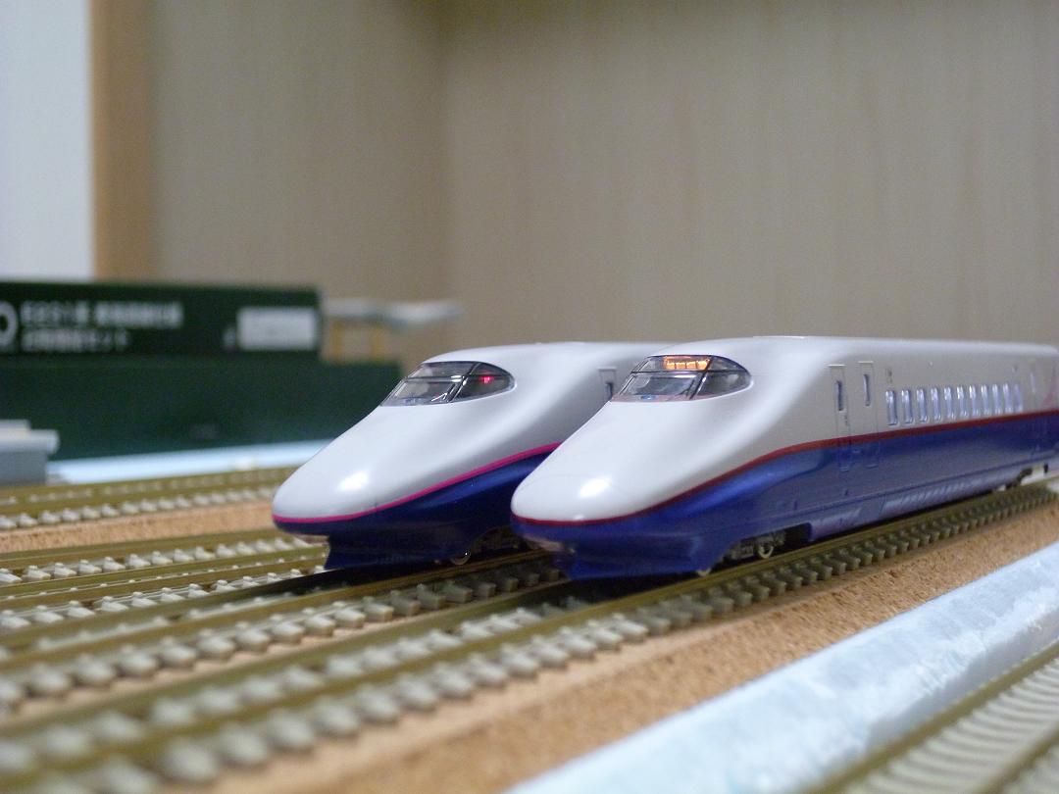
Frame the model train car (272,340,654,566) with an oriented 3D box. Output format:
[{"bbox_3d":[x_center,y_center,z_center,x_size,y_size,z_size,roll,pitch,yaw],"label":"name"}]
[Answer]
[{"bbox_3d":[0.017,0.004,0.219,0.021,0.023,0.160,-1,1,29],"label":"model train car"}]

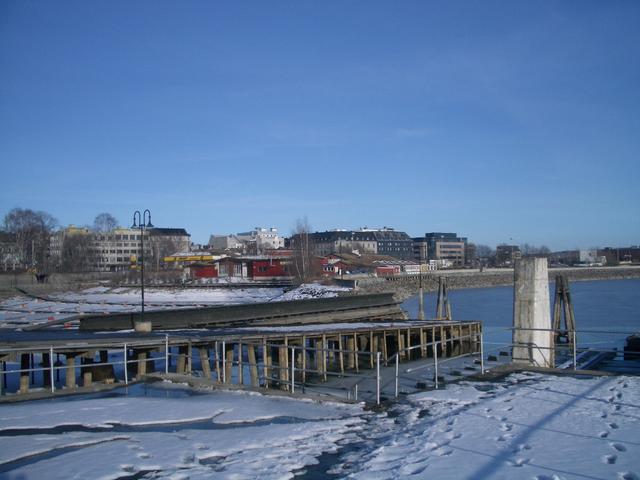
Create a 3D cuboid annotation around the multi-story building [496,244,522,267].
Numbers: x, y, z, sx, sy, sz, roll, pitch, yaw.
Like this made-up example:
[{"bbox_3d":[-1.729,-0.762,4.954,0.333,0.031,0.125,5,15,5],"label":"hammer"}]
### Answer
[{"bbox_3d":[97.068,8.024,335.000,12.500,11.600,11.000,-1,-2,12],"label":"multi-story building"}]

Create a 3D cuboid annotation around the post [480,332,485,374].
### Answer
[{"bbox_3d":[4.181,2.933,16.650,0.050,1.070,0.050,-1,-2,14],"label":"post"}]

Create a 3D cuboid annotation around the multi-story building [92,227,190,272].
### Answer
[{"bbox_3d":[-75.858,4.037,275.000,39.000,19.300,16.000,0,-2,-23],"label":"multi-story building"}]

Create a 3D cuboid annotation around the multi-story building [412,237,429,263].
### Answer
[{"bbox_3d":[54.358,5.138,350.000,8.700,14.200,12.000,-1,-2,6],"label":"multi-story building"}]

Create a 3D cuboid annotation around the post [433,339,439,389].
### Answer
[{"bbox_3d":[2.707,2.921,15.000,0.050,1.070,0.050,-1,-2,14],"label":"post"}]

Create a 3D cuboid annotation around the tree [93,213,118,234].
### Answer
[{"bbox_3d":[-96.129,-4.706,290.000,11.500,15.500,11.000,0,-2,-18],"label":"tree"}]

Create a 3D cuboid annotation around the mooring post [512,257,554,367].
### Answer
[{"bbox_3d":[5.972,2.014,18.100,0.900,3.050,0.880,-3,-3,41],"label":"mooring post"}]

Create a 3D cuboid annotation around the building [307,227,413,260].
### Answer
[{"bbox_3d":[22.891,2.028,375.000,54.000,19.500,30.000,-1,-2,14],"label":"building"}]

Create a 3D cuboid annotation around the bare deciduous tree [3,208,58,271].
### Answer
[{"bbox_3d":[-100.661,-0.174,225.000,18.500,21.000,16.000,0,-2,-24],"label":"bare deciduous tree"}]

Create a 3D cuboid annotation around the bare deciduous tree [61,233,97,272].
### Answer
[{"bbox_3d":[-82.105,4.250,220.000,11.500,13.600,10.500,0,-2,-21],"label":"bare deciduous tree"}]

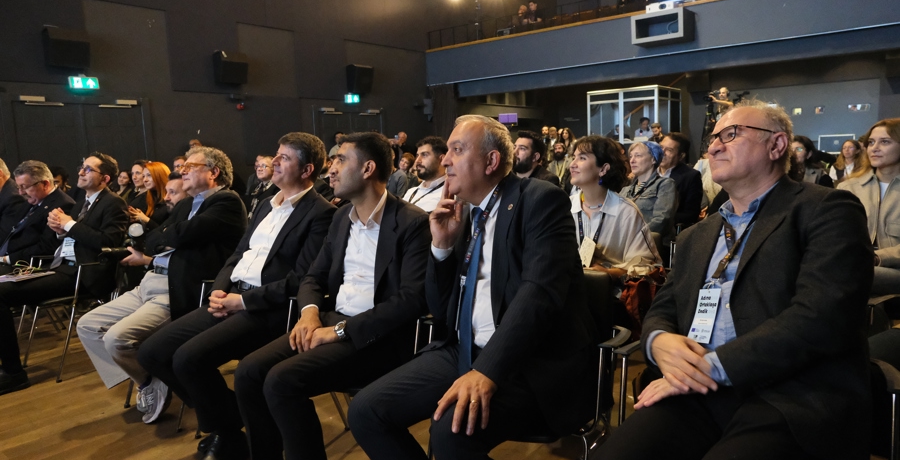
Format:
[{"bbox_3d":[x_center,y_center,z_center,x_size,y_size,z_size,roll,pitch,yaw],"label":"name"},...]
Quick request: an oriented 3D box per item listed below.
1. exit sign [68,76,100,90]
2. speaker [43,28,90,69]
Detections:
[{"bbox_3d":[-5.070,-2.039,8.322,0.060,0.170,0.360,4,10,41],"label":"exit sign"},{"bbox_3d":[-5.118,-2.432,8.018,0.310,0.480,0.480,18,19,37],"label":"speaker"}]

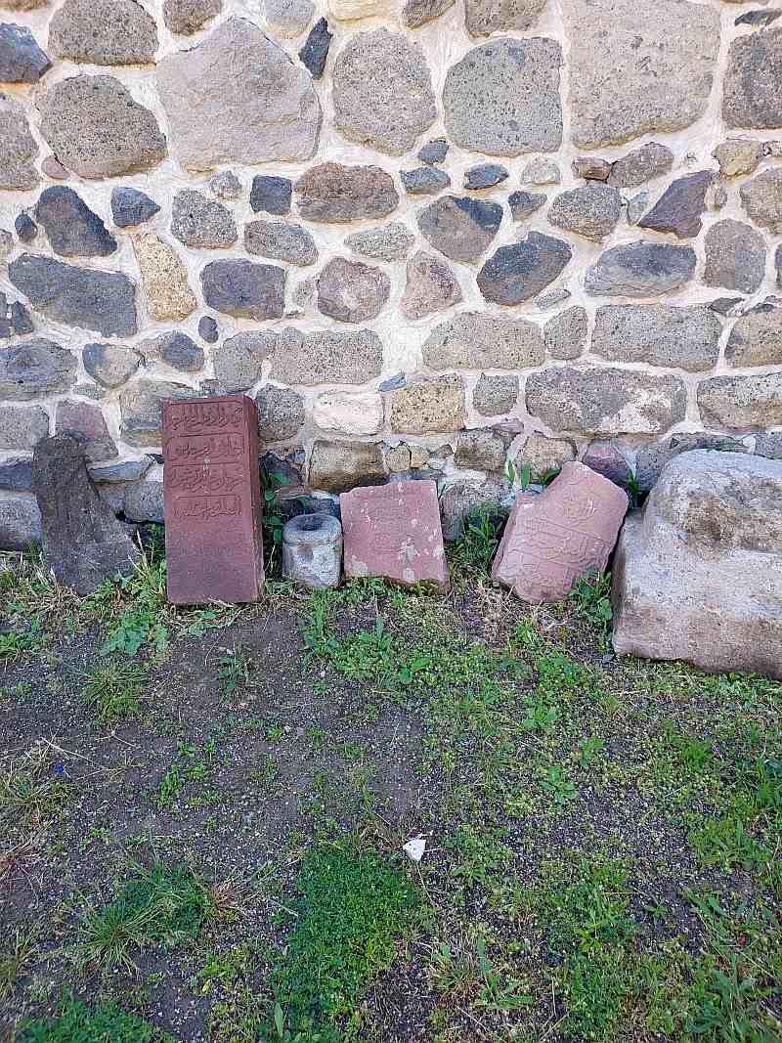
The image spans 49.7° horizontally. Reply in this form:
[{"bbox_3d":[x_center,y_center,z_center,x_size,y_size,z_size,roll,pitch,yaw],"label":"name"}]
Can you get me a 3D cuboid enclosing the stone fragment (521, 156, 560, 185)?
[{"bbox_3d":[0.537,-1.270,3.055,0.129,0.081,0.056,-1,21,2],"label":"stone fragment"}]

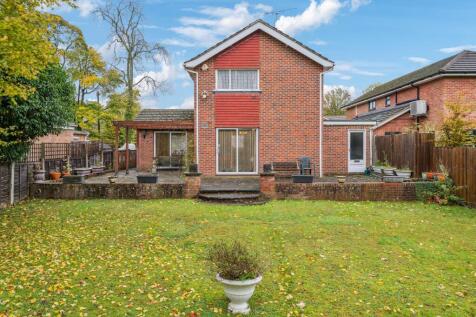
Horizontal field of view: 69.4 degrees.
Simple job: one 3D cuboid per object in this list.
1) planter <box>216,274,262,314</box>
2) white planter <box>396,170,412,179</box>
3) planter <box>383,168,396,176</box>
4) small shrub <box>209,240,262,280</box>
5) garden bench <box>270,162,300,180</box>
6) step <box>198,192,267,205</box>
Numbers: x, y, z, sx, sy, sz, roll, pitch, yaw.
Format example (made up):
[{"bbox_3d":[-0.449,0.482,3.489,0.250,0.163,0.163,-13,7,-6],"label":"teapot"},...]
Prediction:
[{"bbox_3d":[0.014,1.155,2.950,0.395,0.310,0.395,0,0,0],"label":"planter"},{"bbox_3d":[6.550,0.650,13.500,0.280,0.280,0.620,0,0,-20],"label":"white planter"},{"bbox_3d":[6.600,0.635,14.900,0.280,0.290,0.600,0,0,-20],"label":"planter"},{"bbox_3d":[-0.020,0.865,2.950,0.490,0.330,0.470,0,0,0],"label":"small shrub"},{"bbox_3d":[1.940,0.480,13.800,1.130,0.680,0.530,0,0,0],"label":"garden bench"},{"bbox_3d":[-0.160,1.190,10.150,1.950,0.200,1.000,0,0,0],"label":"step"}]

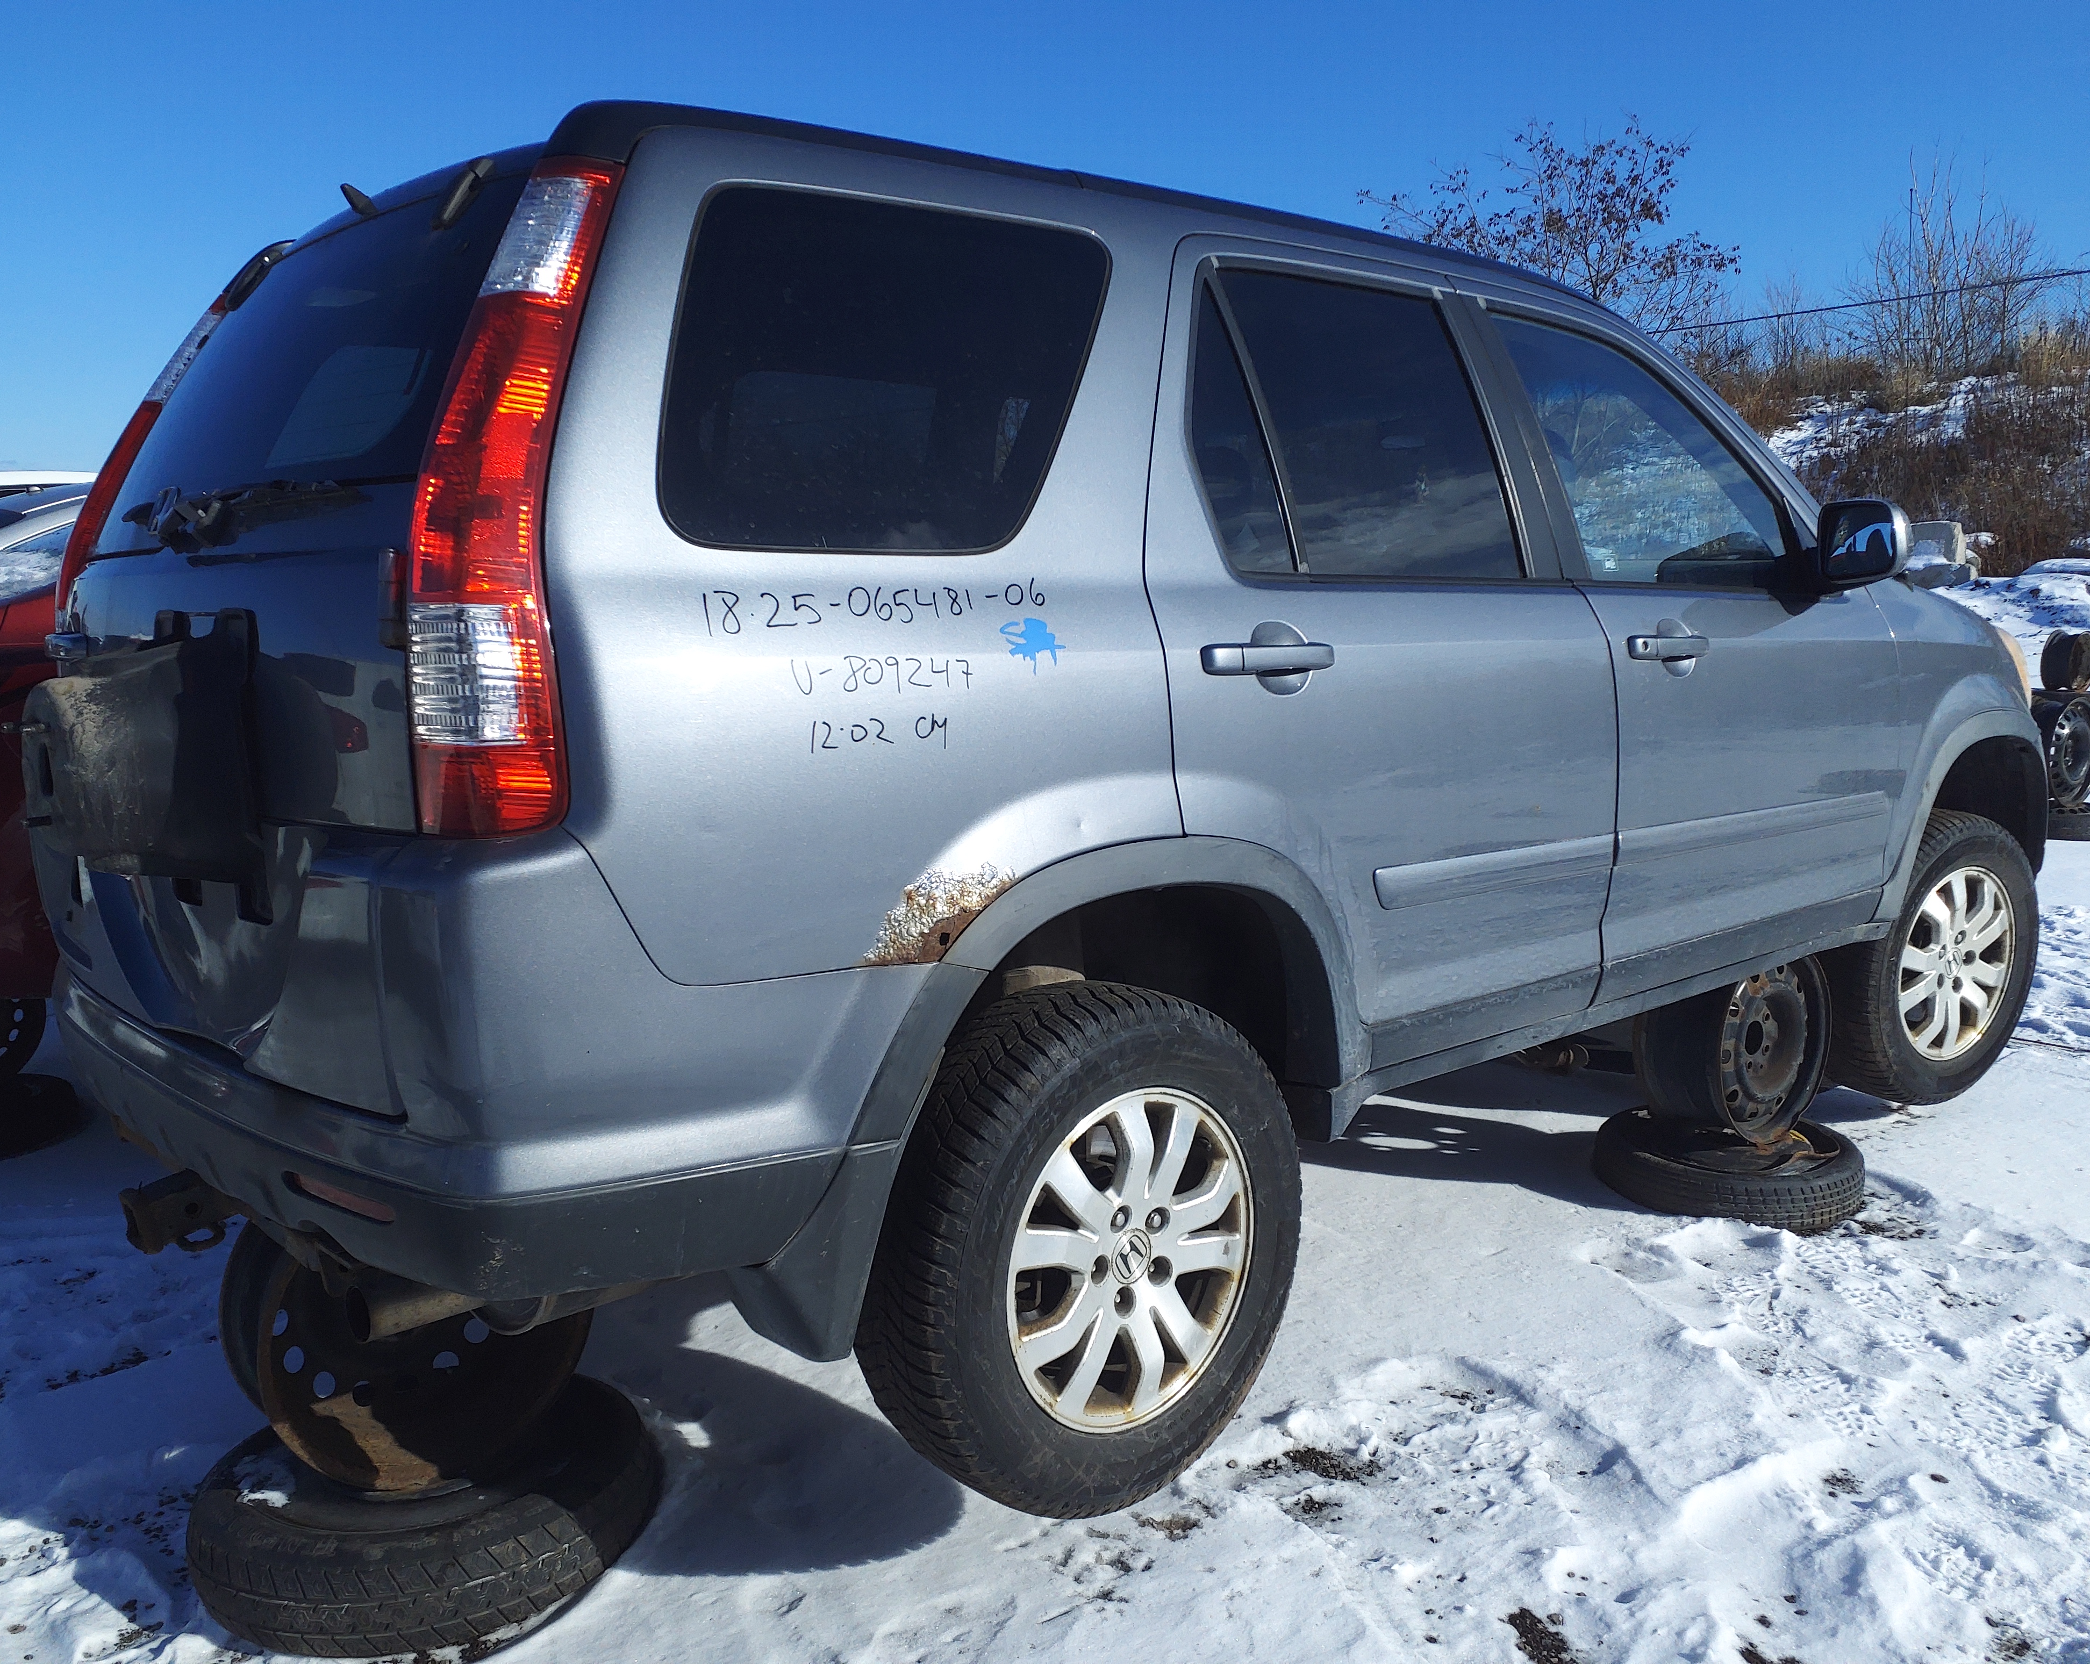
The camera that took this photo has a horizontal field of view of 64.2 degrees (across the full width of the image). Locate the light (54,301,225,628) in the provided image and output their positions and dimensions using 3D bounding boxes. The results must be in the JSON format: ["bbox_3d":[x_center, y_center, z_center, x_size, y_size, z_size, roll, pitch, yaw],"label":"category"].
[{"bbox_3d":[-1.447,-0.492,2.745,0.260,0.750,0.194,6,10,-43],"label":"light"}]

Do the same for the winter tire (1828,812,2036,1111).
[{"bbox_3d":[2.031,0.287,3.875,0.686,0.686,0.215,-5,10,-30],"label":"winter tire"}]

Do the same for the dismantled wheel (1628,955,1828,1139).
[{"bbox_3d":[1.452,0.425,3.508,0.416,0.416,0.190,-7,10,-36],"label":"dismantled wheel"}]

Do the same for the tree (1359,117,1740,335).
[{"bbox_3d":[6.974,-7.452,23.000,5.300,4.800,5.000,0,8,17],"label":"tree"}]

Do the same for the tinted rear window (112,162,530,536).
[{"bbox_3d":[-0.986,-0.616,2.208,0.100,0.480,1.220,28,-12,-39],"label":"tinted rear window"}]

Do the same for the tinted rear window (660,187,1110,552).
[{"bbox_3d":[-0.157,-0.523,1.937,0.700,0.415,0.050,-8,-4,-40],"label":"tinted rear window"}]

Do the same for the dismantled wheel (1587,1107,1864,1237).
[{"bbox_3d":[1.416,0.698,3.460,0.530,0.128,0.530,-1,7,0],"label":"dismantled wheel"}]

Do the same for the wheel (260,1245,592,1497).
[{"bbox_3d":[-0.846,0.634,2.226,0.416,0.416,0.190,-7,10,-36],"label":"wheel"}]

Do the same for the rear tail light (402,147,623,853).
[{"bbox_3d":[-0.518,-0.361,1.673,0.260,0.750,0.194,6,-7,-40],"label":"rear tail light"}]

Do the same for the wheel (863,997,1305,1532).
[{"bbox_3d":[0.058,0.543,2.210,0.685,0.685,0.220,-7,8,-41],"label":"wheel"}]

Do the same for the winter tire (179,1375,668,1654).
[{"bbox_3d":[-0.860,0.932,2.352,0.610,0.175,0.610,0,6,0],"label":"winter tire"}]

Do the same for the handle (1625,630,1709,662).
[{"bbox_3d":[1.071,-0.316,2.864,0.250,0.043,0.050,-8,11,-40],"label":"handle"}]

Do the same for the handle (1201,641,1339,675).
[{"bbox_3d":[0.301,-0.228,2.196,0.262,0.045,0.050,-6,9,-40],"label":"handle"}]

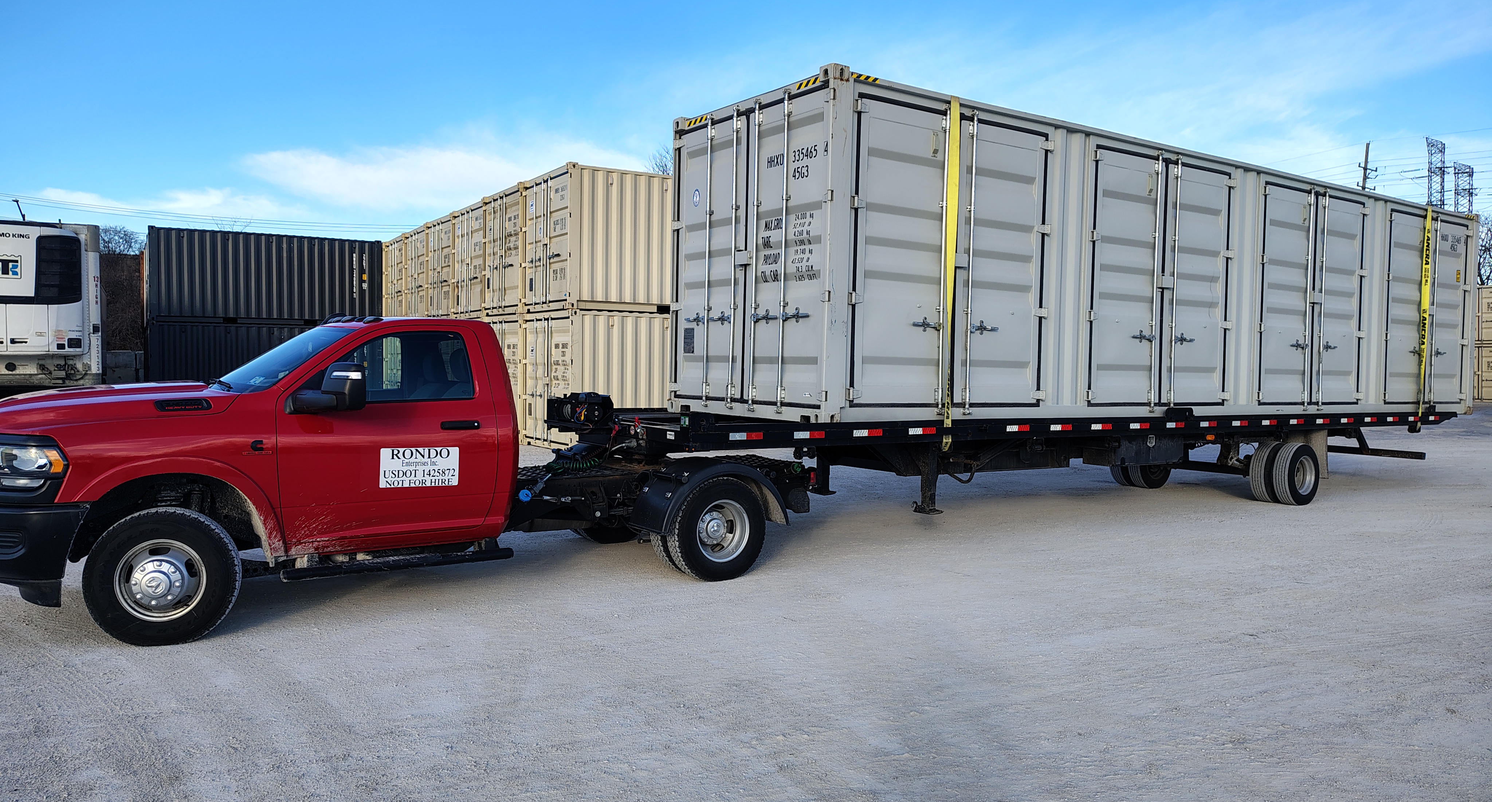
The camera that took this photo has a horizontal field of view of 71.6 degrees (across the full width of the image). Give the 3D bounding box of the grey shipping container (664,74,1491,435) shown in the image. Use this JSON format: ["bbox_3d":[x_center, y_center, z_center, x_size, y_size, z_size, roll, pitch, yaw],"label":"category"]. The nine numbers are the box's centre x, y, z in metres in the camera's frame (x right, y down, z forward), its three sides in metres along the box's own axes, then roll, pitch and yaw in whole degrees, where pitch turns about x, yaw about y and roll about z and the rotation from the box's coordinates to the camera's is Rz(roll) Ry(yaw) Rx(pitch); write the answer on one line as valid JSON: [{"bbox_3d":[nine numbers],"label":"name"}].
[{"bbox_3d":[4.990,-1.298,12.728,12.192,2.896,2.438,0,2,-34],"label":"grey shipping container"}]

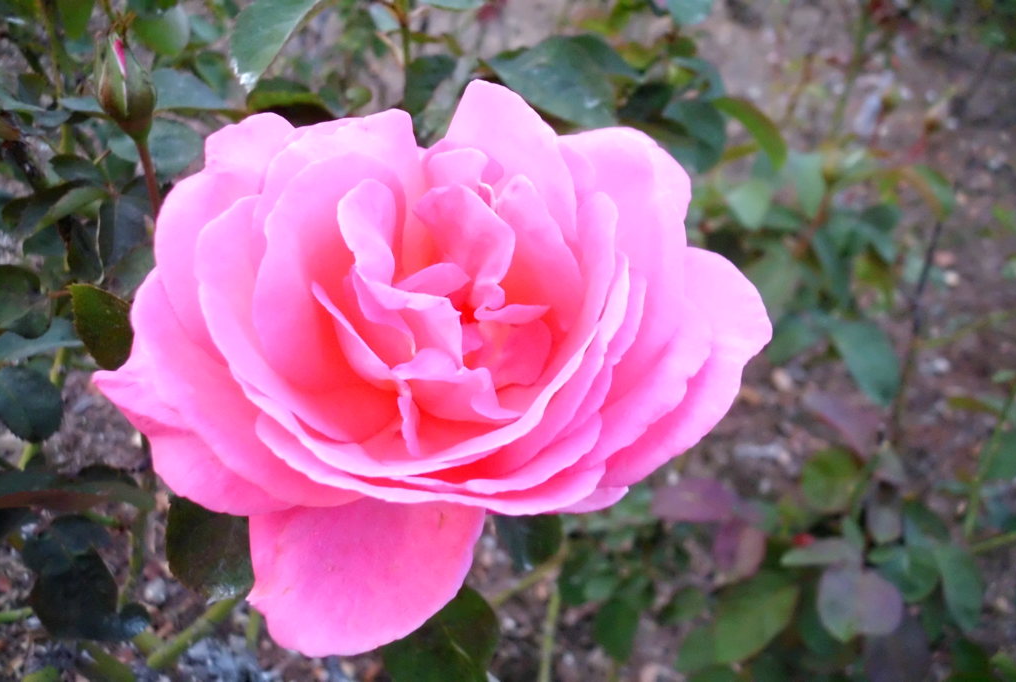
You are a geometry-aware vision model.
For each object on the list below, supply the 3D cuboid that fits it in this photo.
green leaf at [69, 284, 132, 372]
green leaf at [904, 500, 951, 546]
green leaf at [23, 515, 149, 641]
[{"bbox_3d":[-0.127,-0.004,0.250,0.023,0.007,0.033,-31,76,-16],"label":"green leaf"},{"bbox_3d":[0.273,0.119,0.520,0.040,0.008,0.026,41,57,15],"label":"green leaf"},{"bbox_3d":[-0.175,0.098,0.330,0.046,0.014,0.055,-27,68,-15],"label":"green leaf"}]

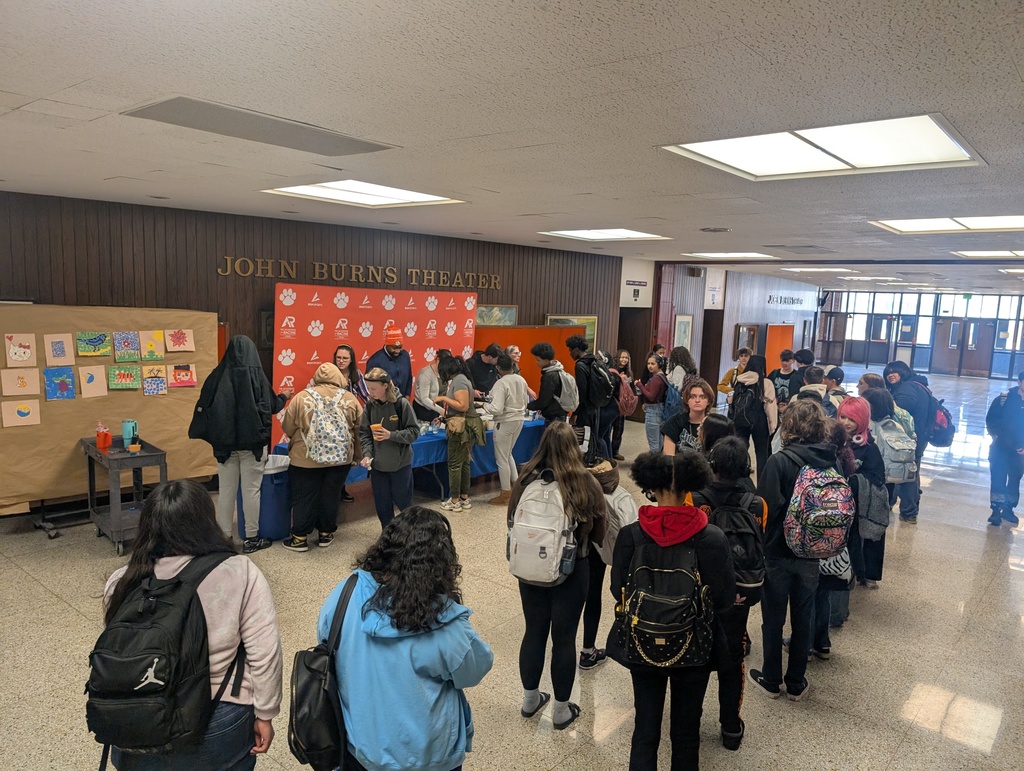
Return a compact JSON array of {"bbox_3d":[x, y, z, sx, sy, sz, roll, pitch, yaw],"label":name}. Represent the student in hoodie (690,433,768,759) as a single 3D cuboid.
[{"bbox_3d":[1.132,1.061,3.624,0.470,1.640,0.460,5,8,20],"label":"student in hoodie"}]

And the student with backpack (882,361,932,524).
[{"bbox_3d":[4.437,0.632,7.786,0.500,1.720,0.480,-5,10,-45],"label":"student with backpack"}]

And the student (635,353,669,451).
[{"bbox_3d":[1.832,0.431,8.950,0.550,1.630,0.460,2,7,3],"label":"student"}]

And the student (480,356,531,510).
[{"bbox_3d":[-0.109,0.464,7.891,0.480,1.650,0.460,9,10,42],"label":"student"}]

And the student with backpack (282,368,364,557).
[{"bbox_3d":[-1.689,0.613,6.236,0.600,1.640,0.480,0,8,-18],"label":"student with backpack"}]

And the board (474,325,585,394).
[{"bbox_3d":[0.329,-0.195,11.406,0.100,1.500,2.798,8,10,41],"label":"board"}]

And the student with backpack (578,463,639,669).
[{"bbox_3d":[0.564,1.071,4.440,0.430,1.370,0.430,8,9,40],"label":"student with backpack"}]

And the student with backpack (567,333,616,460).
[{"bbox_3d":[1.049,0.252,9.500,0.580,1.790,0.500,5,8,25],"label":"student with backpack"}]

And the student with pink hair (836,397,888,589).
[{"bbox_3d":[2.884,0.883,5.850,0.380,1.600,0.470,-1,8,-25],"label":"student with pink hair"}]

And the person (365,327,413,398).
[{"bbox_3d":[-1.405,0.274,8.220,0.580,1.900,0.400,-3,9,-37],"label":"person"}]

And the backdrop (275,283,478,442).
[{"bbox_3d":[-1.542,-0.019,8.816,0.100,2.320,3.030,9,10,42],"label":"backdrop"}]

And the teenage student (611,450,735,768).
[{"bbox_3d":[0.650,1.103,3.012,0.520,1.670,0.480,4,7,13],"label":"teenage student"}]

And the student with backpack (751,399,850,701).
[{"bbox_3d":[1.681,0.972,4.200,0.500,1.760,0.530,1,7,-8],"label":"student with backpack"}]

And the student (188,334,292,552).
[{"bbox_3d":[-2.311,0.483,6.223,0.680,1.850,0.520,4,7,15],"label":"student"}]

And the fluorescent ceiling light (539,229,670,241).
[{"bbox_3d":[1.166,-1.847,8.718,1.220,0.070,1.220,8,9,40],"label":"fluorescent ceiling light"}]

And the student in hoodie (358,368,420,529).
[{"bbox_3d":[-1.134,0.641,6.580,0.530,1.610,0.420,5,8,20],"label":"student in hoodie"}]

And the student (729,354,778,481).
[{"bbox_3d":[2.798,0.498,8.301,0.500,1.720,0.480,8,9,40],"label":"student"}]

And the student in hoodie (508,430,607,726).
[{"bbox_3d":[0.216,1.003,3.785,0.480,1.640,0.470,7,8,32],"label":"student in hoodie"}]

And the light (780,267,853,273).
[{"bbox_3d":[6.349,-2.374,14.585,1.220,0.070,1.220,8,9,40],"label":"light"}]

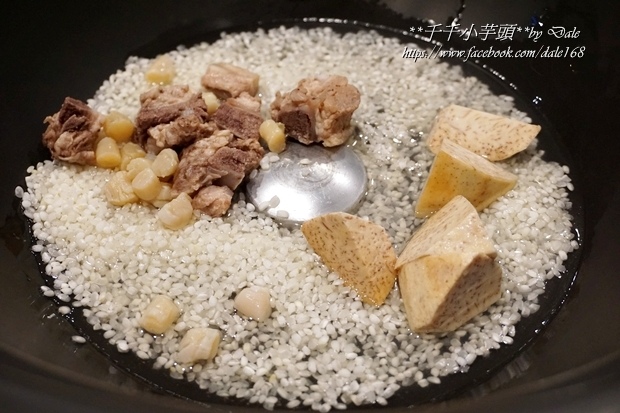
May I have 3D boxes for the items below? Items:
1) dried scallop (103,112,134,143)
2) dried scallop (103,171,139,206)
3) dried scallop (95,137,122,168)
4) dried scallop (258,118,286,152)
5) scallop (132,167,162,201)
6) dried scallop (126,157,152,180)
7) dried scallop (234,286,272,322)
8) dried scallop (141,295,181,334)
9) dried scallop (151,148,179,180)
[{"bbox_3d":[-0.114,-0.047,0.461,0.017,0.015,0.015,-1,55,1],"label":"dried scallop"},{"bbox_3d":[-0.105,-0.010,0.428,0.018,0.014,0.015,-1,46,1],"label":"dried scallop"},{"bbox_3d":[-0.116,-0.031,0.445,0.015,0.015,0.015,-1,58,1],"label":"dried scallop"},{"bbox_3d":[-0.022,-0.041,0.450,0.013,0.013,0.017,-22,64,-18],"label":"dried scallop"},{"bbox_3d":[-0.088,-0.012,0.421,0.015,0.013,0.015,-17,57,17],"label":"scallop"},{"bbox_3d":[-0.096,-0.021,0.434,0.015,0.013,0.014,-1,46,1],"label":"dried scallop"},{"bbox_3d":[-0.027,0.047,0.373,0.017,0.013,0.015,-1,46,1],"label":"dried scallop"},{"bbox_3d":[-0.071,0.052,0.370,0.015,0.015,0.015,17,55,17],"label":"dried scallop"},{"bbox_3d":[-0.081,-0.024,0.432,0.015,0.013,0.015,9,66,-22],"label":"dried scallop"}]

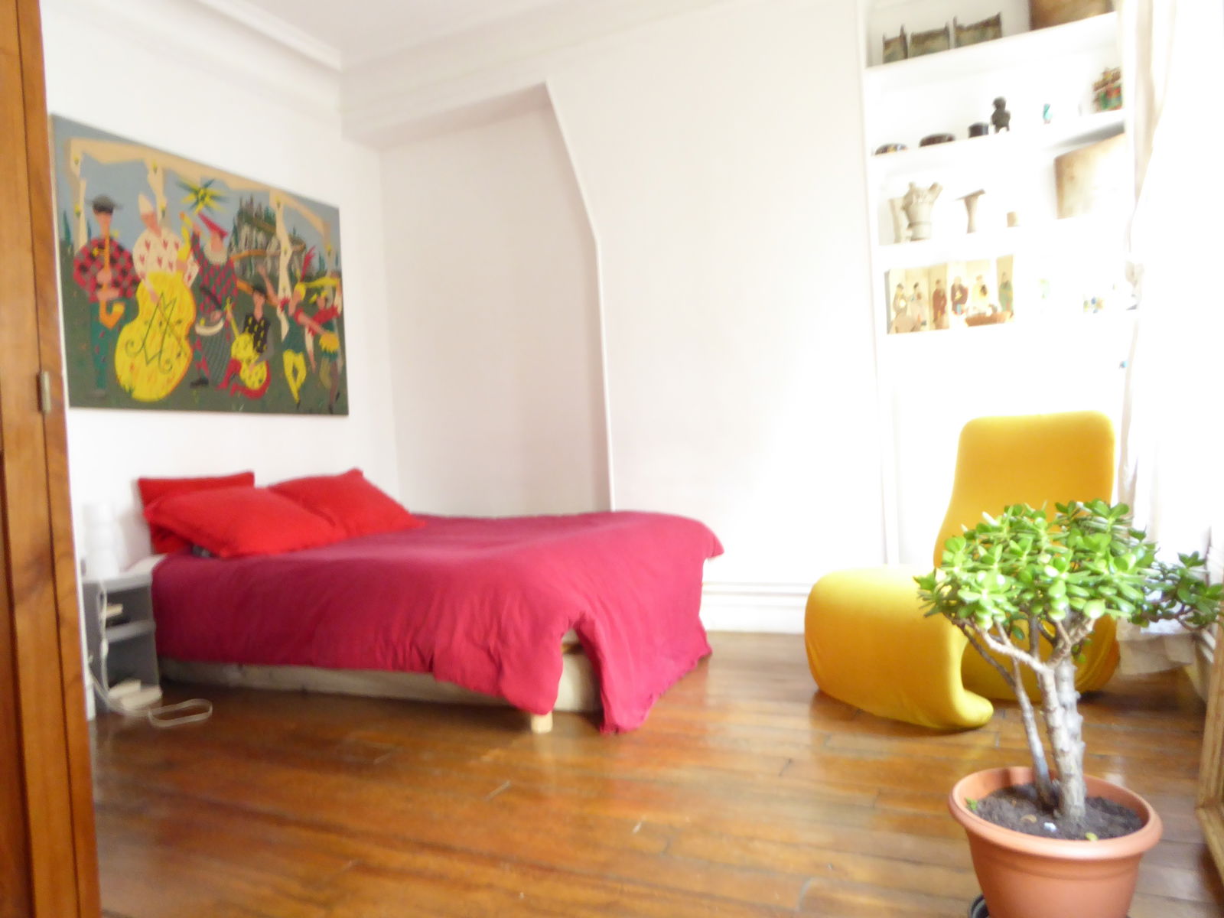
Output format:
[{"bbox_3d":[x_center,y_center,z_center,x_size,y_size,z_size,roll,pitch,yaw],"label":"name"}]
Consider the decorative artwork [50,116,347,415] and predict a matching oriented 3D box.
[{"bbox_3d":[-1.806,-0.786,3.977,0.030,1.140,1.535,-2,1,25],"label":"decorative artwork"}]

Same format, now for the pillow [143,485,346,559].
[{"bbox_3d":[-1.536,0.252,3.554,0.487,0.139,0.609,25,12,23],"label":"pillow"}]

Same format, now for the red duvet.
[{"bbox_3d":[-0.662,0.577,3.556,2.001,0.552,1.462,-2,1,25],"label":"red duvet"}]

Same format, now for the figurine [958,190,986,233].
[{"bbox_3d":[1.463,-0.986,3.440,0.107,0.151,0.087,-2,1,25],"label":"figurine"}]

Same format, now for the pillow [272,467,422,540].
[{"bbox_3d":[-1.281,0.209,4.173,0.505,0.131,0.609,30,14,21],"label":"pillow"}]

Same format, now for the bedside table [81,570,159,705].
[{"bbox_3d":[-1.926,0.684,3.242,0.278,0.474,0.213,-2,1,25],"label":"bedside table"}]

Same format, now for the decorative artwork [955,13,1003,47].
[{"bbox_3d":[1.470,-1.710,3.404,0.176,0.119,0.043,-2,1,25],"label":"decorative artwork"}]

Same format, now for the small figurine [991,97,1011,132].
[{"bbox_3d":[1.547,-1.355,3.377,0.069,0.143,0.070,-2,1,25],"label":"small figurine"}]

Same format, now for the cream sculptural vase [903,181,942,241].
[{"bbox_3d":[1.253,-0.995,3.427,0.142,0.244,0.135,-3,1,26],"label":"cream sculptural vase"}]

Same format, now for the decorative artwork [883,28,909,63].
[{"bbox_3d":[1.185,-1.710,3.540,0.102,0.145,0.043,-2,1,25],"label":"decorative artwork"}]

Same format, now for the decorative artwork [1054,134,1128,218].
[{"bbox_3d":[1.846,-1.058,3.270,0.244,0.262,0.113,-2,1,25],"label":"decorative artwork"}]

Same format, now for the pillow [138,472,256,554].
[{"bbox_3d":[-1.753,0.227,3.666,0.113,0.331,0.548,-19,-6,25],"label":"pillow"}]

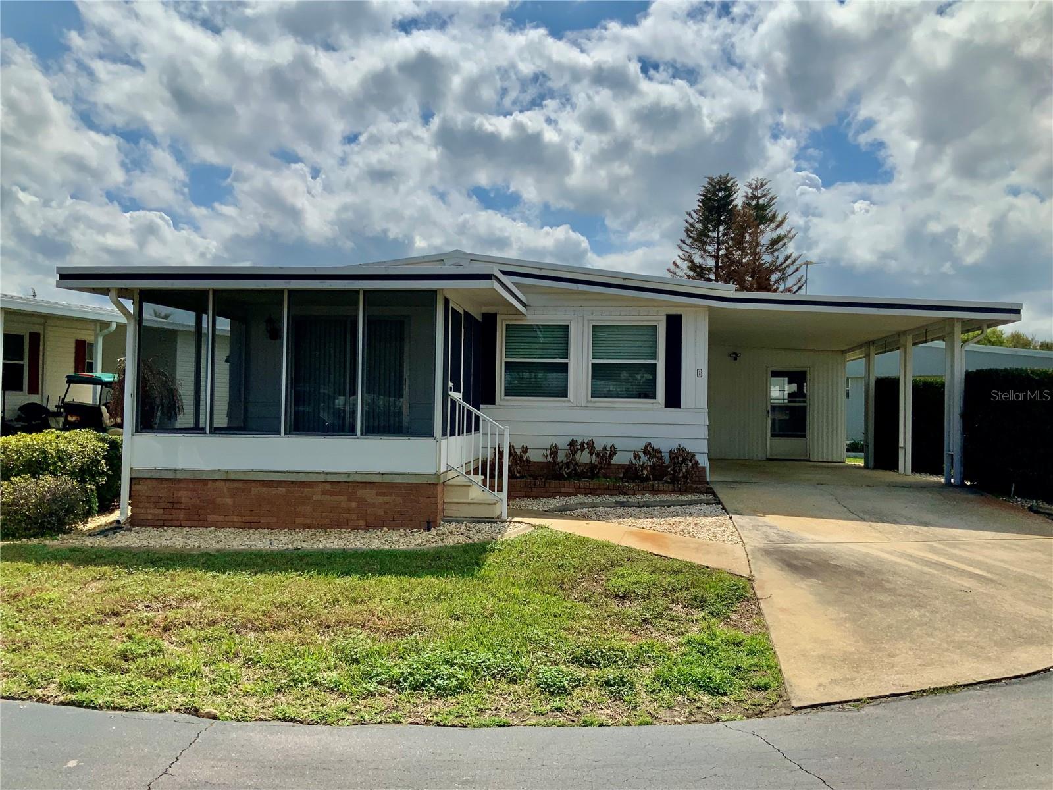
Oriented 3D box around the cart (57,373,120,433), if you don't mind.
[{"bbox_3d":[-8.831,0.472,18.717,1.200,1.770,2.350,2,0,17],"label":"cart"}]

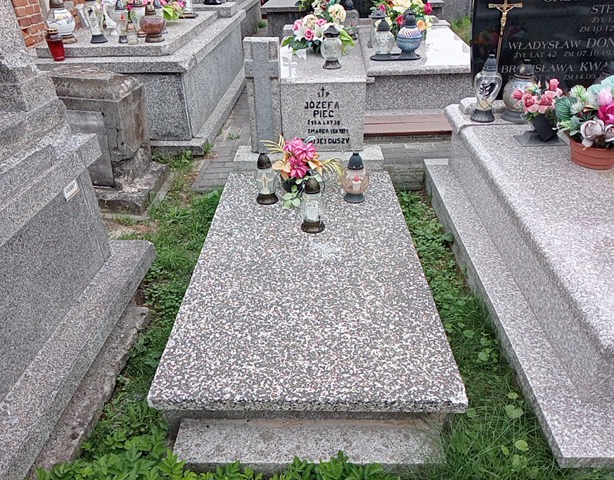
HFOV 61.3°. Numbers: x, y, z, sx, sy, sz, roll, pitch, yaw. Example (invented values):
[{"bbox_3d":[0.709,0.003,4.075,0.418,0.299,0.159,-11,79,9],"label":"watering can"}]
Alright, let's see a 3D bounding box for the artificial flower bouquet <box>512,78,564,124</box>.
[{"bbox_3d":[1.074,-0.645,2.412,0.220,0.190,0.200,1,29,0],"label":"artificial flower bouquet"}]

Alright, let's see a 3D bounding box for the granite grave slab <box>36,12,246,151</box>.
[{"bbox_3d":[-1.430,-1.588,4.705,1.500,0.660,2.750,1,31,1],"label":"granite grave slab"}]

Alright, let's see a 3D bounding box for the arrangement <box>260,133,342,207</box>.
[{"bbox_3d":[-0.020,-0.337,2.424,0.390,0.280,0.320,0,31,0],"label":"arrangement"}]

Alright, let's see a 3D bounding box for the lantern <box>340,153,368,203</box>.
[{"bbox_3d":[0.240,-0.309,2.516,0.128,0.237,0.128,1,29,0],"label":"lantern"}]

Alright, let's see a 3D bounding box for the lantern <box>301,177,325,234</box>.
[{"bbox_3d":[0.029,-0.153,2.225,0.106,0.244,0.106,1,29,0],"label":"lantern"}]

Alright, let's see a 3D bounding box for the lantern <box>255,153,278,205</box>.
[{"bbox_3d":[-0.192,-0.299,2.482,0.106,0.242,0.106,1,29,0],"label":"lantern"}]

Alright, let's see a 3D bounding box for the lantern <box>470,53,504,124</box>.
[{"bbox_3d":[0.934,-0.786,2.663,0.138,0.320,0.118,4,30,6],"label":"lantern"}]

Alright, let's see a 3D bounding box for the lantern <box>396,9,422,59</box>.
[{"bbox_3d":[0.789,-1.599,4.025,0.205,0.330,0.205,0,31,0],"label":"lantern"}]

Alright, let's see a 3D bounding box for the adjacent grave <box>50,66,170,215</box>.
[{"bbox_3d":[-1.250,-0.587,2.997,0.680,0.670,0.620,1,31,1],"label":"adjacent grave"}]

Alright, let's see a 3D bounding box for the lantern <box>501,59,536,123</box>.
[{"bbox_3d":[1.187,-0.841,2.905,0.195,0.320,0.195,0,31,0],"label":"lantern"}]

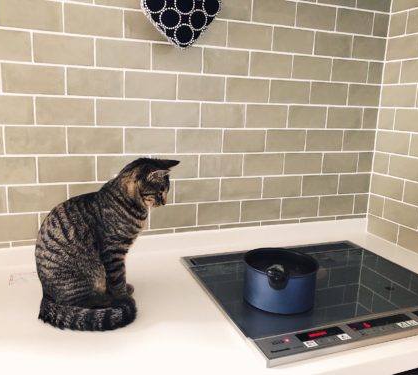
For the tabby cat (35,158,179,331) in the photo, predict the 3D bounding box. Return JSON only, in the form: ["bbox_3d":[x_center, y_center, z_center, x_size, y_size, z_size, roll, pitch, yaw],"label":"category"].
[{"bbox_3d":[-0.208,0.105,0.865,0.300,0.337,0.165,-1,12,-14],"label":"tabby cat"}]

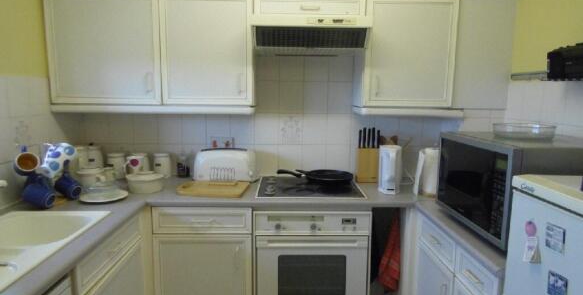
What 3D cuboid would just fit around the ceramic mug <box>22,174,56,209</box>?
[{"bbox_3d":[-1.128,0.209,1.667,0.100,0.118,0.090,16,10,3],"label":"ceramic mug"}]

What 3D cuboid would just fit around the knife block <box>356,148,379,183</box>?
[{"bbox_3d":[0.461,0.104,2.235,0.135,0.212,0.105,0,8,-1],"label":"knife block"}]

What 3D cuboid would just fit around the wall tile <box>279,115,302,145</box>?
[{"bbox_3d":[-0.004,-0.117,2.344,0.151,0.199,0.010,0,9,-1],"label":"wall tile"}]

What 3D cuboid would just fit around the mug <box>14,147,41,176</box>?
[{"bbox_3d":[-1.208,0.063,1.692,0.090,0.118,0.100,-7,-10,-41],"label":"mug"}]

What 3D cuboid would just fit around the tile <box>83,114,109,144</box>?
[{"bbox_3d":[-1.232,-0.124,2.353,0.152,0.200,0.010,0,8,-1],"label":"tile"}]

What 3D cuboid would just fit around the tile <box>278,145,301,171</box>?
[{"bbox_3d":[-0.006,0.080,2.374,0.151,0.199,0.010,0,9,-1],"label":"tile"}]

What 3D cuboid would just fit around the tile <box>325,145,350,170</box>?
[{"bbox_3d":[0.302,0.086,2.390,0.153,0.200,0.010,0,8,-1],"label":"tile"}]

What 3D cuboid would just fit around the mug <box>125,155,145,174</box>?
[{"bbox_3d":[-0.946,0.133,2.236,0.116,0.125,0.092,-2,7,-20],"label":"mug"}]

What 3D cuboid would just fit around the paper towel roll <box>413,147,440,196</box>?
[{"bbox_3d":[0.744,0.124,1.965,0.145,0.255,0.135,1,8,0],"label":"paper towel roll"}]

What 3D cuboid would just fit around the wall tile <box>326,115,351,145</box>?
[{"bbox_3d":[0.304,-0.114,2.364,0.153,0.200,0.010,0,8,-1],"label":"wall tile"}]

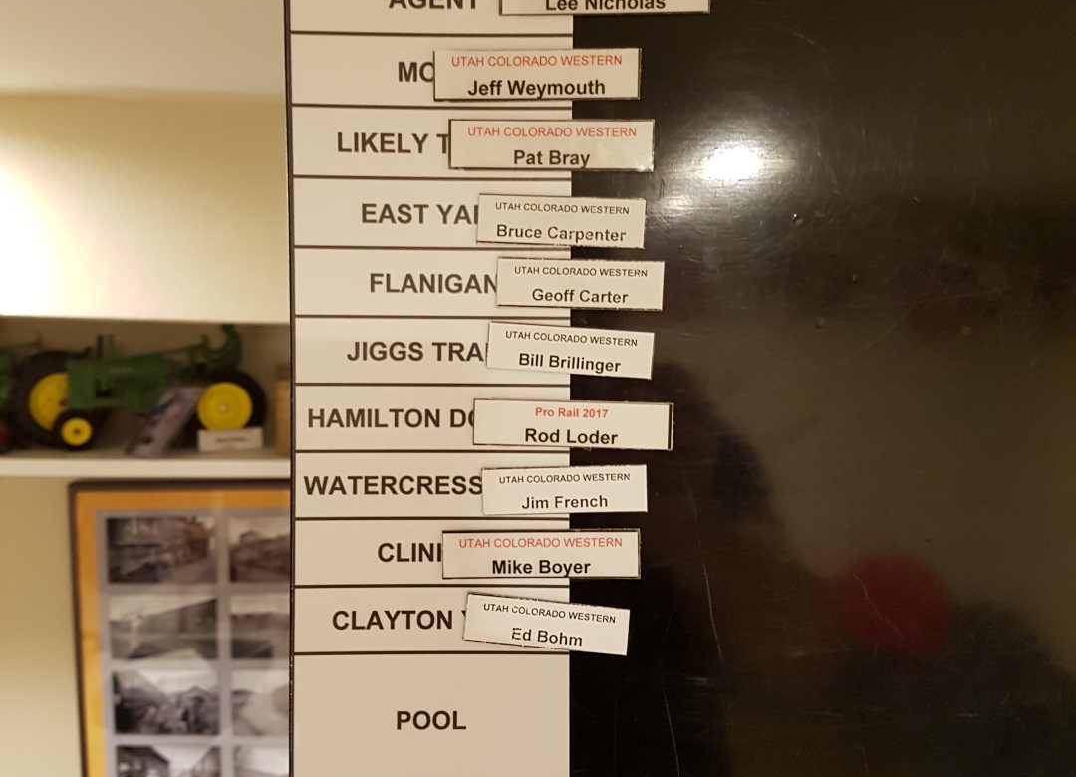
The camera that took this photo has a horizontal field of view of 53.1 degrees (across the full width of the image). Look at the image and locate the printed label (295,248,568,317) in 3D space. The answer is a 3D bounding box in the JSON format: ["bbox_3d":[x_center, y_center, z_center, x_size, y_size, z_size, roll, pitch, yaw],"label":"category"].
[{"bbox_3d":[-0.032,-0.032,0.322,0.081,0.020,0.002,0,3,0],"label":"printed label"}]

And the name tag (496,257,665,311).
[{"bbox_3d":[0.013,-0.031,0.322,0.049,0.014,0.003,2,3,0],"label":"name tag"}]

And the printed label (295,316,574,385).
[{"bbox_3d":[-0.032,-0.011,0.323,0.082,0.020,0.002,0,3,0],"label":"printed label"}]

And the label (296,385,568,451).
[{"bbox_3d":[-0.032,0.009,0.324,0.082,0.020,0.002,0,3,0],"label":"label"}]

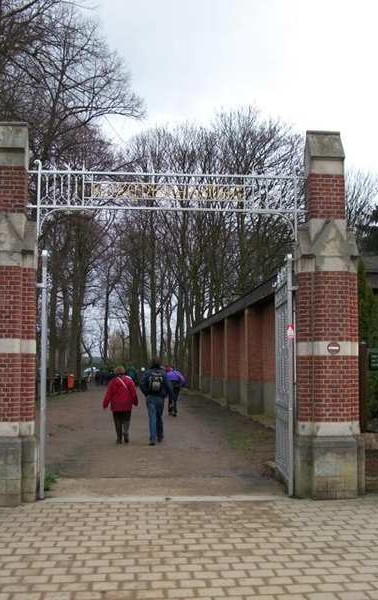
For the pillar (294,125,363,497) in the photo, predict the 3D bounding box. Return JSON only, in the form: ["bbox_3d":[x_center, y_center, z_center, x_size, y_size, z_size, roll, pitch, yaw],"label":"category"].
[{"bbox_3d":[1.791,0.111,9.026,0.820,4.761,0.600,1,-5,-5],"label":"pillar"}]

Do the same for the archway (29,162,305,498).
[{"bbox_3d":[-0.265,0.359,8.792,3.591,4.203,0.200,1,-5,-5],"label":"archway"}]

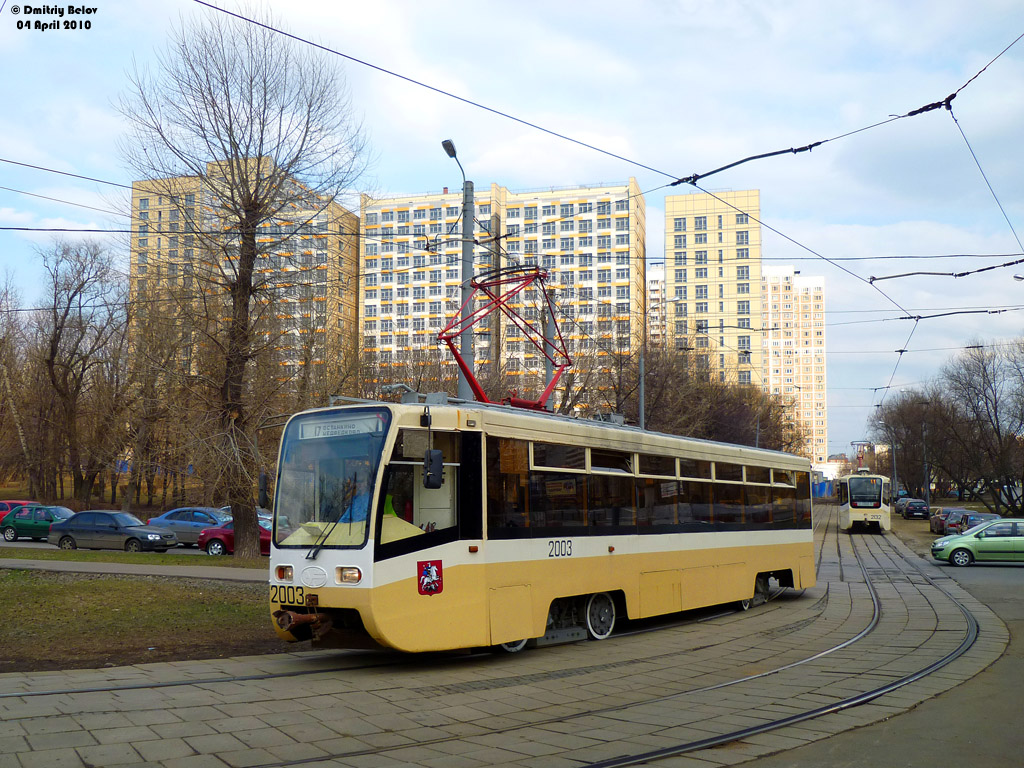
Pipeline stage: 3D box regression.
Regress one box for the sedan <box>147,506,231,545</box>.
[{"bbox_3d":[-10.700,5.120,32.784,4.450,1.450,1.730,-2,-7,17],"label":"sedan"}]

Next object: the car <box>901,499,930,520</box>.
[{"bbox_3d":[29.900,9.230,68.084,1.750,1.450,4.300,-2,-7,19],"label":"car"}]

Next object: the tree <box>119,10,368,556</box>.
[{"bbox_3d":[-8.100,-3.273,27.473,7.500,16.800,7.300,0,-7,0],"label":"tree"}]

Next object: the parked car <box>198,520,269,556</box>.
[{"bbox_3d":[-7.450,4.580,28.284,4.400,1.450,1.730,-2,-7,20],"label":"parked car"}]

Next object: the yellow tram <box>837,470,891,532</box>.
[{"bbox_3d":[20.430,6.786,53.394,2.500,3.350,15.300,-2,-7,20],"label":"yellow tram"}]

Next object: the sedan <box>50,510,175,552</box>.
[{"bbox_3d":[-13.150,4.867,30.381,4.240,1.395,1.670,-2,-7,17],"label":"sedan"}]

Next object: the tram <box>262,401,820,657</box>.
[{"bbox_3d":[2.254,2.611,16.856,2.500,3.350,15.300,-5,-10,36],"label":"tram"}]

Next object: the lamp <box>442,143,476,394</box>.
[{"bbox_3d":[-1.240,-0.589,21.617,0.750,10.650,0.500,0,-7,0],"label":"lamp"}]

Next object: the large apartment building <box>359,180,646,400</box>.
[{"bbox_3d":[-1.200,-6.740,192.919,56.000,62.500,20.000,-2,-7,13],"label":"large apartment building"}]

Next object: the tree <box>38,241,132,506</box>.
[{"bbox_3d":[-22.900,-0.797,48.822,5.100,14.200,5.000,0,-7,0],"label":"tree"}]

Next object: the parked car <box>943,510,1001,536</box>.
[{"bbox_3d":[22.600,6.900,45.584,1.680,1.450,4.200,-2,-7,20],"label":"parked car"}]

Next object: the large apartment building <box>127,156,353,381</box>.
[{"bbox_3d":[-58.200,-8.175,199.879,49.000,67.000,29.000,-2,-7,13],"label":"large apartment building"}]

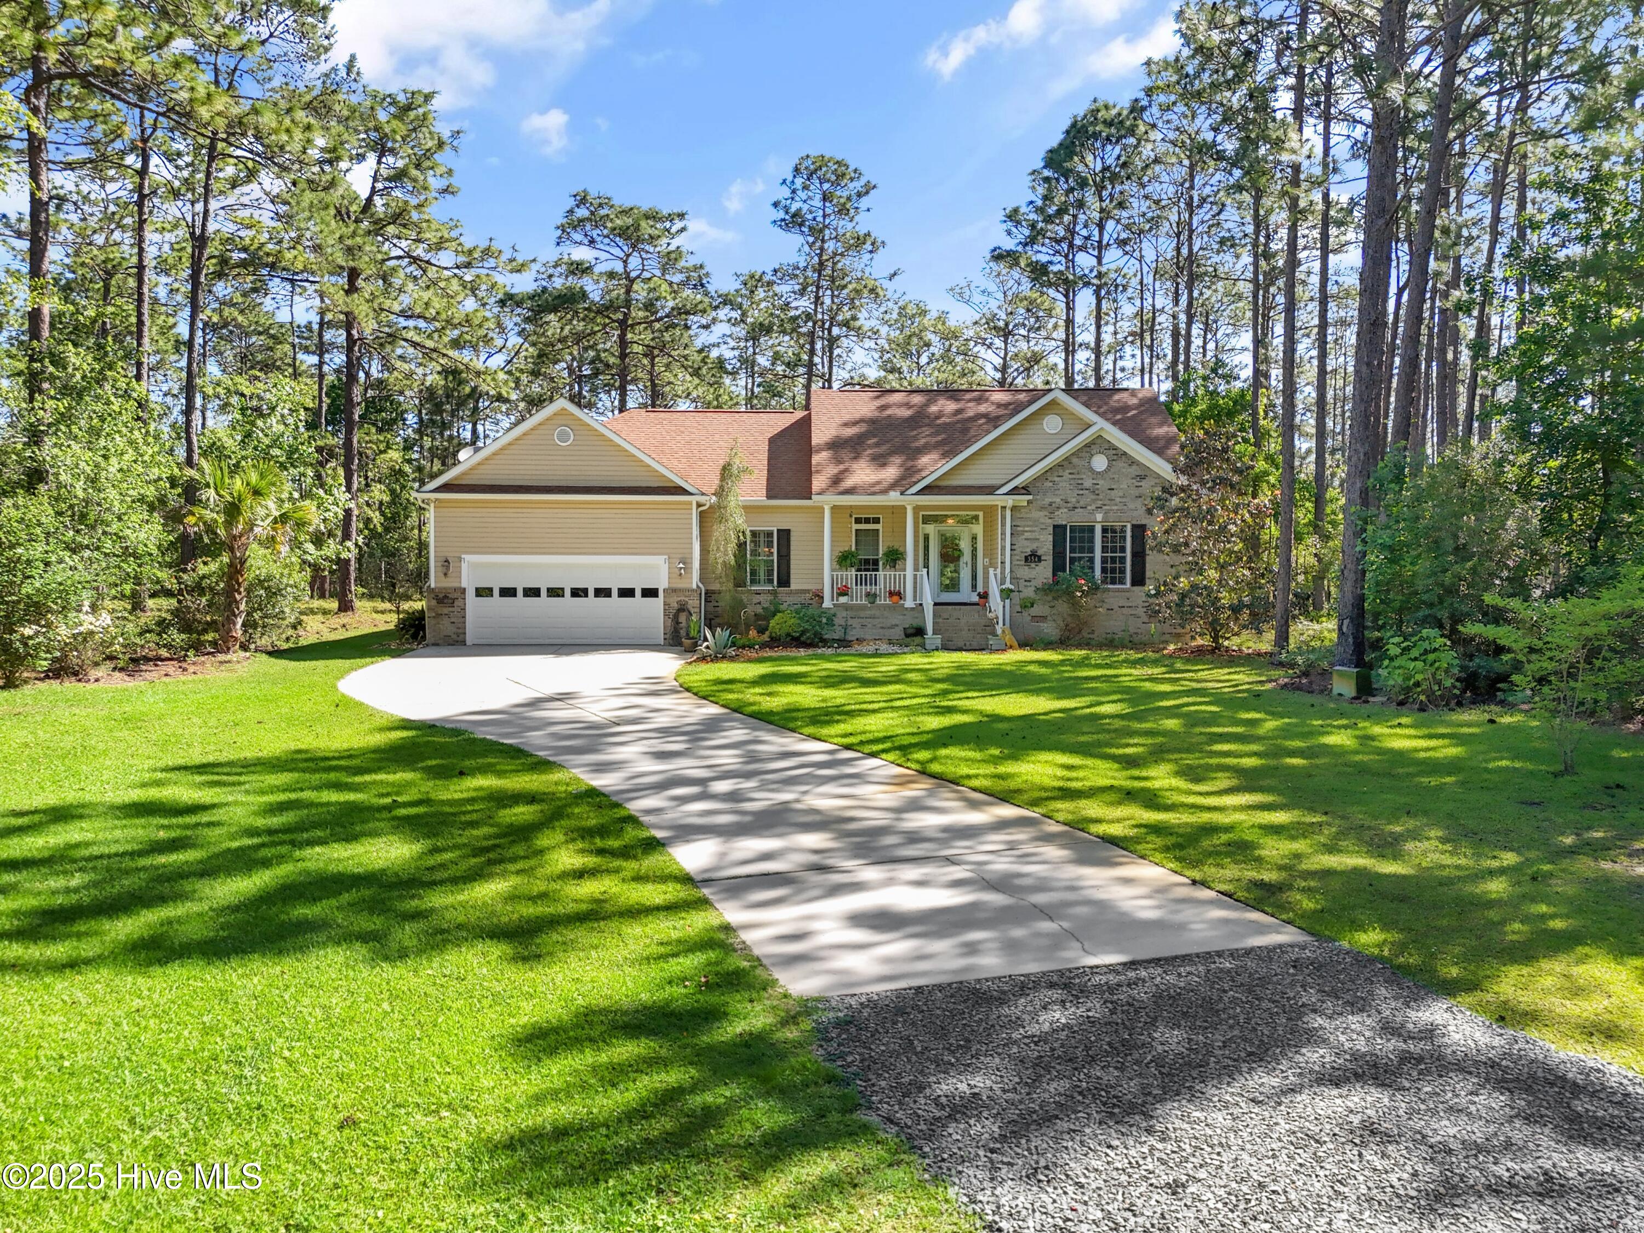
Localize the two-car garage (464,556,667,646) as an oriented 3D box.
[{"bbox_3d":[-6.527,-0.393,29.084,5.081,2.259,0.150,0,4,0],"label":"two-car garage"}]

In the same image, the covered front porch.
[{"bbox_3d":[2.476,-1.191,30.085,5.115,3.726,2.200,0,4,0],"label":"covered front porch"}]

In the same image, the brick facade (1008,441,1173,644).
[{"bbox_3d":[7.024,-1.876,29.240,4.672,5.201,0.300,0,4,0],"label":"brick facade"}]

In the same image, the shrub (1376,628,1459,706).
[{"bbox_3d":[9.620,0.790,18.488,1.348,1.244,1.250,0,4,0],"label":"shrub"}]

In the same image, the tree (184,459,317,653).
[{"bbox_3d":[-13.352,-1.388,26.666,3.057,4.554,2.900,0,4,0],"label":"tree"}]

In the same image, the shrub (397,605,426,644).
[{"bbox_3d":[-10.676,0.190,30.173,1.100,0.959,1.100,0,4,0],"label":"shrub"}]

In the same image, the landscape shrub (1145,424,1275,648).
[{"bbox_3d":[9.460,-1.910,27.835,3.164,5.447,2.900,0,4,0],"label":"landscape shrub"}]

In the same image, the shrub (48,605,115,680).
[{"bbox_3d":[-14.408,0.478,22.275,1.276,1.386,1.300,0,4,0],"label":"shrub"}]

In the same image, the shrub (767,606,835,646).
[{"bbox_3d":[-0.516,0.245,28.673,1.708,1.040,1.400,0,4,0],"label":"shrub"}]

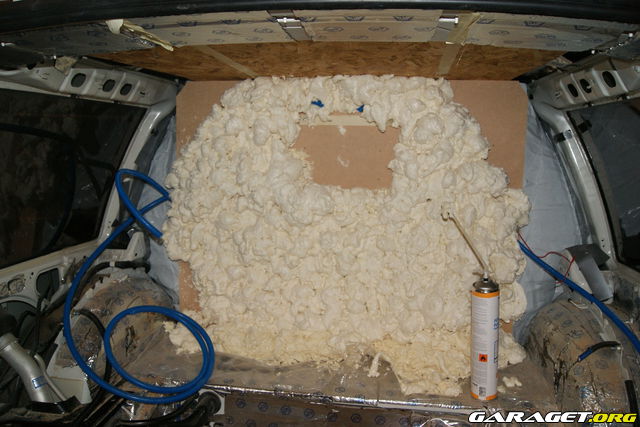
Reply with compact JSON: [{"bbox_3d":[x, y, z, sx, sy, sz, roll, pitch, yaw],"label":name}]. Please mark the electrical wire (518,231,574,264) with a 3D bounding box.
[{"bbox_3d":[0.619,0.090,1.330,0.125,0.075,0.095,1,6,0],"label":"electrical wire"}]

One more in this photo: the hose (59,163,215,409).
[{"bbox_3d":[-0.422,0.149,1.229,0.355,0.526,0.381,1,6,0],"label":"hose"}]

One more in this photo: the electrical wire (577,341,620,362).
[{"bbox_3d":[0.645,0.316,1.110,0.105,0.045,0.055,1,6,0],"label":"electrical wire"}]

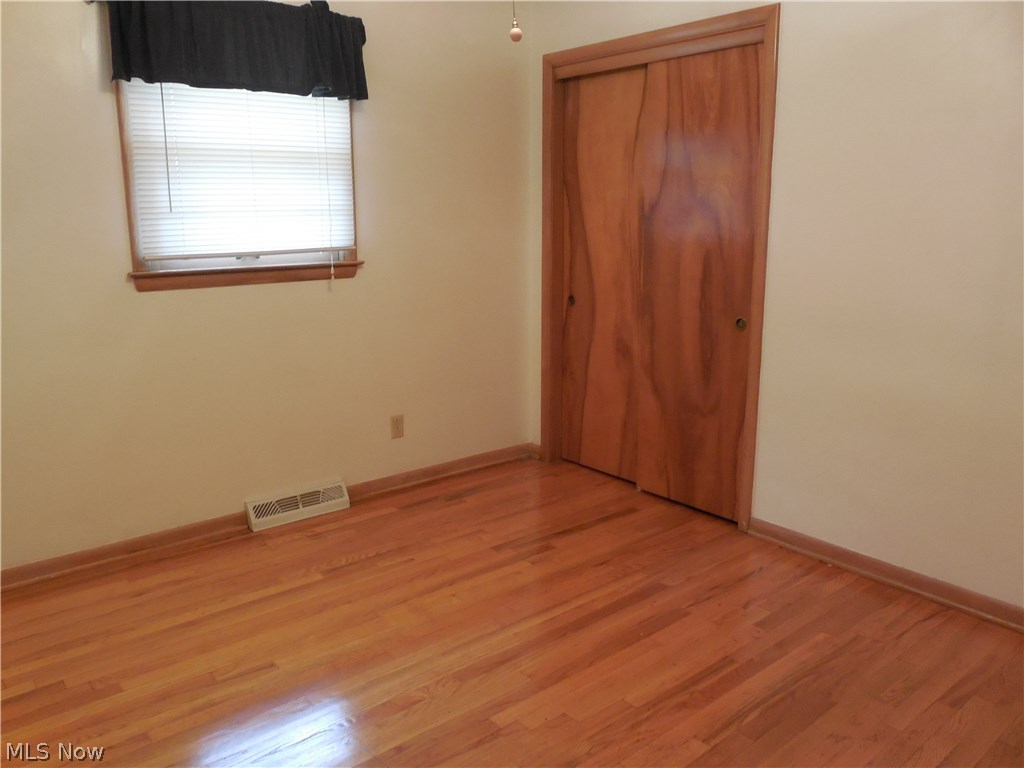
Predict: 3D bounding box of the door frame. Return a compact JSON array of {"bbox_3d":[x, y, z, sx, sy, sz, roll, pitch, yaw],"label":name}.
[{"bbox_3d":[0.626,-0.504,3.613,0.120,2.115,1.333,-10,16,-38],"label":"door frame"}]

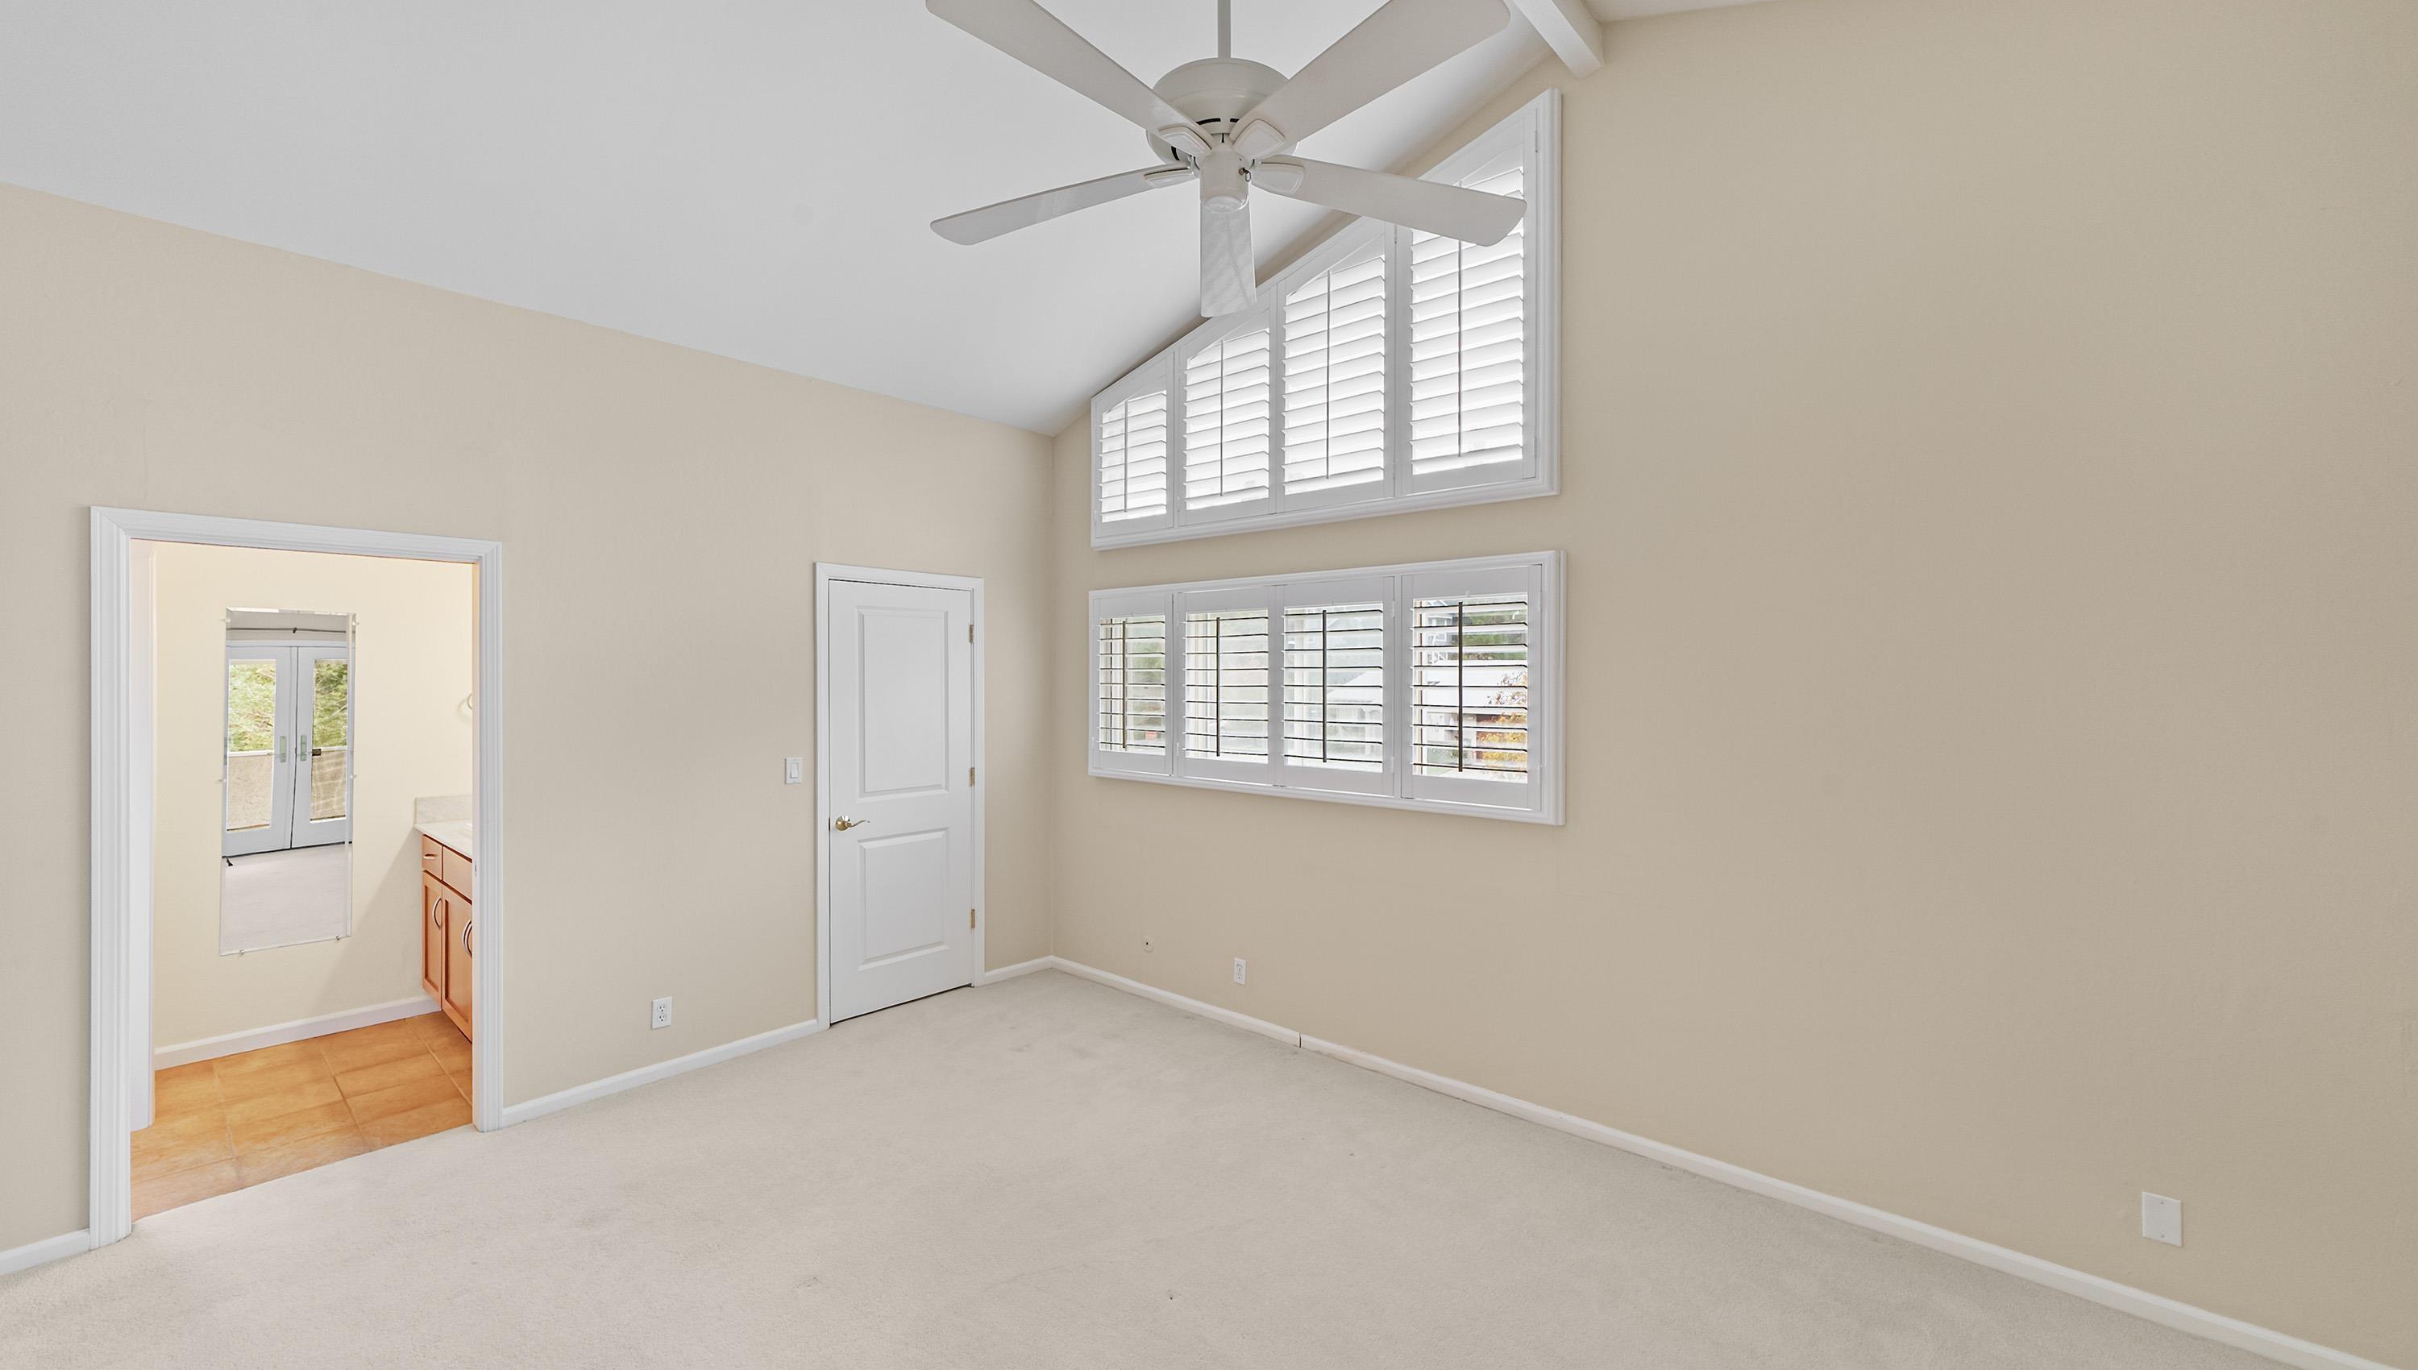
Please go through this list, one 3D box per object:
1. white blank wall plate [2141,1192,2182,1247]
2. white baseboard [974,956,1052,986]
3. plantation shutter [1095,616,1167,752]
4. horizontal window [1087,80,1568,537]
[{"bbox_3d":[2.416,1.355,2.383,0.070,0.114,0.006,1,1,41],"label":"white blank wall plate"},{"bbox_3d":[-1.024,1.548,5.066,0.018,0.072,0.470,0,1,41],"label":"white baseboard"},{"bbox_3d":[-0.393,0.003,4.780,0.490,0.690,0.060,0,1,41],"label":"plantation shutter"},{"bbox_3d":[0.327,-1.408,4.154,2.450,1.440,0.080,0,1,41],"label":"horizontal window"}]

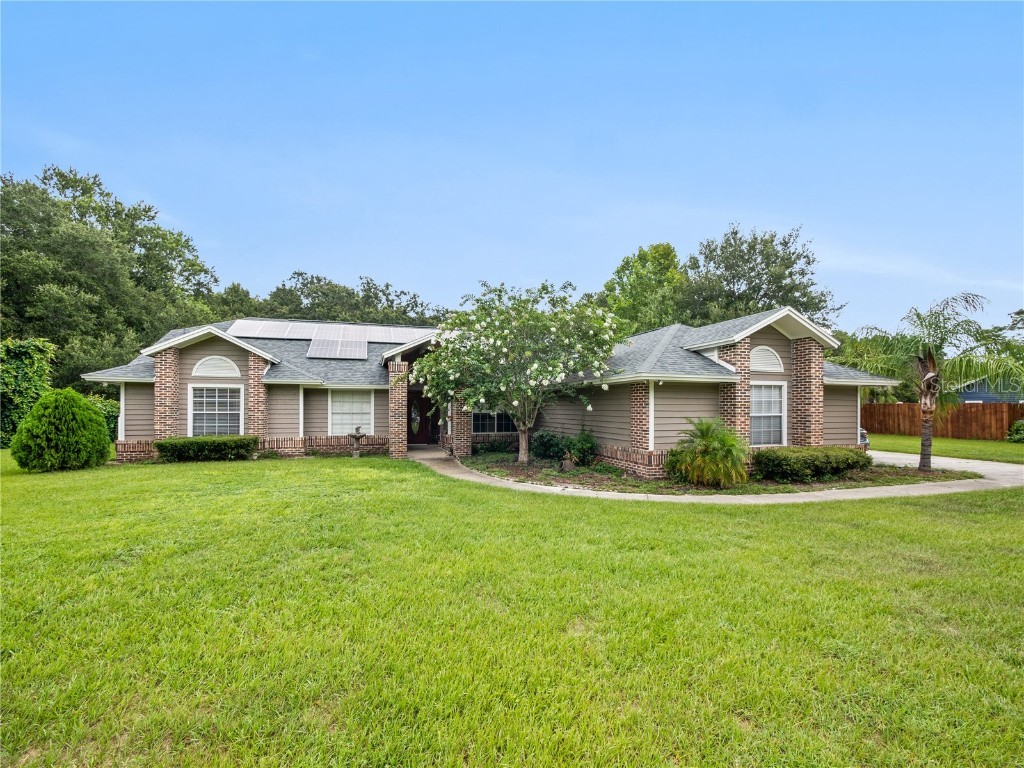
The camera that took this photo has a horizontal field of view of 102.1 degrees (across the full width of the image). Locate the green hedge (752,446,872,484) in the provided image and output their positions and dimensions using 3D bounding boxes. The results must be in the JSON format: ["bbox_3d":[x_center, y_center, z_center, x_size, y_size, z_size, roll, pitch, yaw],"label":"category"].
[{"bbox_3d":[7.106,1.872,9.875,3.400,0.740,1.050,1,-3,-16],"label":"green hedge"}]

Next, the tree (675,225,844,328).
[{"bbox_3d":[20.321,-4.660,34.000,13.000,16.870,12.000,-1,-3,17],"label":"tree"}]

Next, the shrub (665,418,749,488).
[{"bbox_3d":[4.133,1.443,8.800,1.650,1.450,1.550,1,-3,-16],"label":"shrub"}]

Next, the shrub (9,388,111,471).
[{"bbox_3d":[-12.483,1.206,11.500,2.000,2.100,2.000,-3,-5,45],"label":"shrub"}]

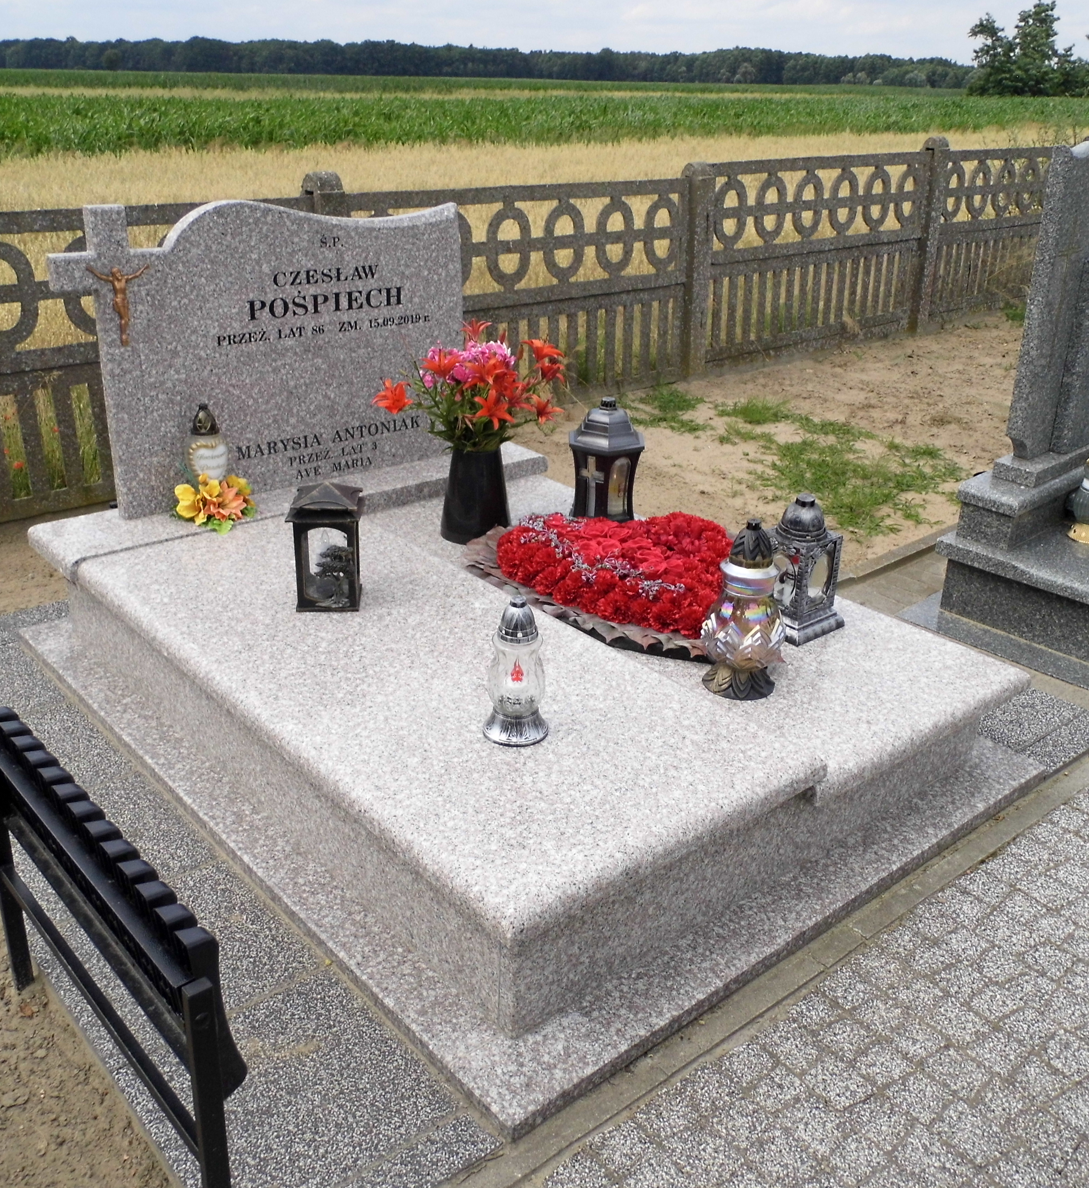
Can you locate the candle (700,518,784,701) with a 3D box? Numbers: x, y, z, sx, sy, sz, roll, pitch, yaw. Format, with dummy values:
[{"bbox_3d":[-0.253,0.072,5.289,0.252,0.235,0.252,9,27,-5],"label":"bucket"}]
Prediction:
[{"bbox_3d":[0.430,0.023,2.419,0.178,0.372,0.178,6,24,10],"label":"candle"}]

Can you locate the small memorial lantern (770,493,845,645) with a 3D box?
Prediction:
[{"bbox_3d":[0.606,-0.076,2.709,0.175,0.326,0.175,-18,30,-36],"label":"small memorial lantern"}]

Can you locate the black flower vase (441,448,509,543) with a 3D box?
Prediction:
[{"bbox_3d":[-0.193,-0.295,3.241,0.203,0.252,0.203,0,24,-3],"label":"black flower vase"}]

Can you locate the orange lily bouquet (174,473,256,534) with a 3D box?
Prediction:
[{"bbox_3d":[-0.926,-0.271,3.192,0.220,0.125,0.165,-11,27,-26],"label":"orange lily bouquet"}]

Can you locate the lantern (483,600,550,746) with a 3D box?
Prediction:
[{"bbox_3d":[-0.050,0.137,2.150,0.126,0.273,0.126,1,24,-1],"label":"lantern"}]

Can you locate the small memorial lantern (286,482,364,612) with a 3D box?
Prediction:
[{"bbox_3d":[-0.510,-0.126,2.697,0.168,0.284,0.168,0,24,-3],"label":"small memorial lantern"}]

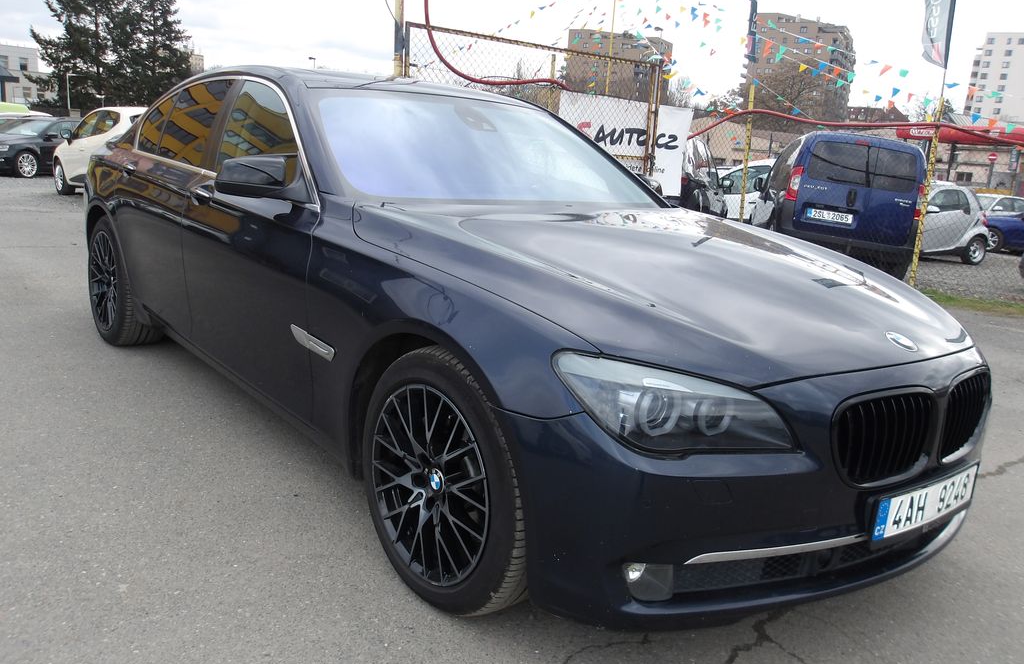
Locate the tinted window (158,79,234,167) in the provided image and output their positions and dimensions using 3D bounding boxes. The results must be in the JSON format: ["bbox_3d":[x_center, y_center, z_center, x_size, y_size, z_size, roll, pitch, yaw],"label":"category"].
[{"bbox_3d":[-1.444,-0.956,3.603,0.060,0.406,0.800,22,-2,-42],"label":"tinted window"}]

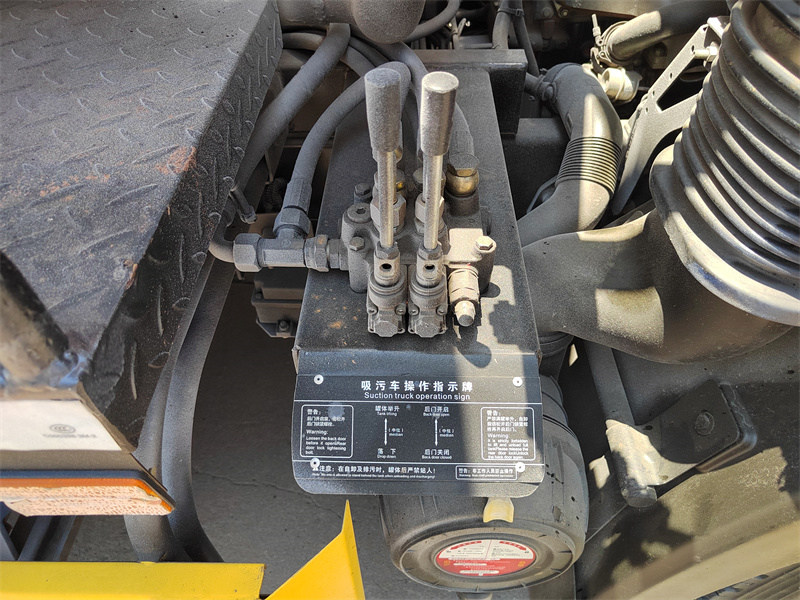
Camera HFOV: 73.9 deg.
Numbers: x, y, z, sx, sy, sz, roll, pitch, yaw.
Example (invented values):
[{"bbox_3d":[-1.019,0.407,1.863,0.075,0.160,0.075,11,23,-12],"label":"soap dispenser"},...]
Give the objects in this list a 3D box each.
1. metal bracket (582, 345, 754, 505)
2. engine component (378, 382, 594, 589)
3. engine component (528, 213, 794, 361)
[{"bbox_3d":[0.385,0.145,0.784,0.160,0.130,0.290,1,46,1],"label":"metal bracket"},{"bbox_3d":[0.105,0.222,0.757,0.265,0.270,0.290,1,46,1],"label":"engine component"},{"bbox_3d":[0.300,-0.025,0.650,0.310,0.170,0.180,1,46,1],"label":"engine component"}]

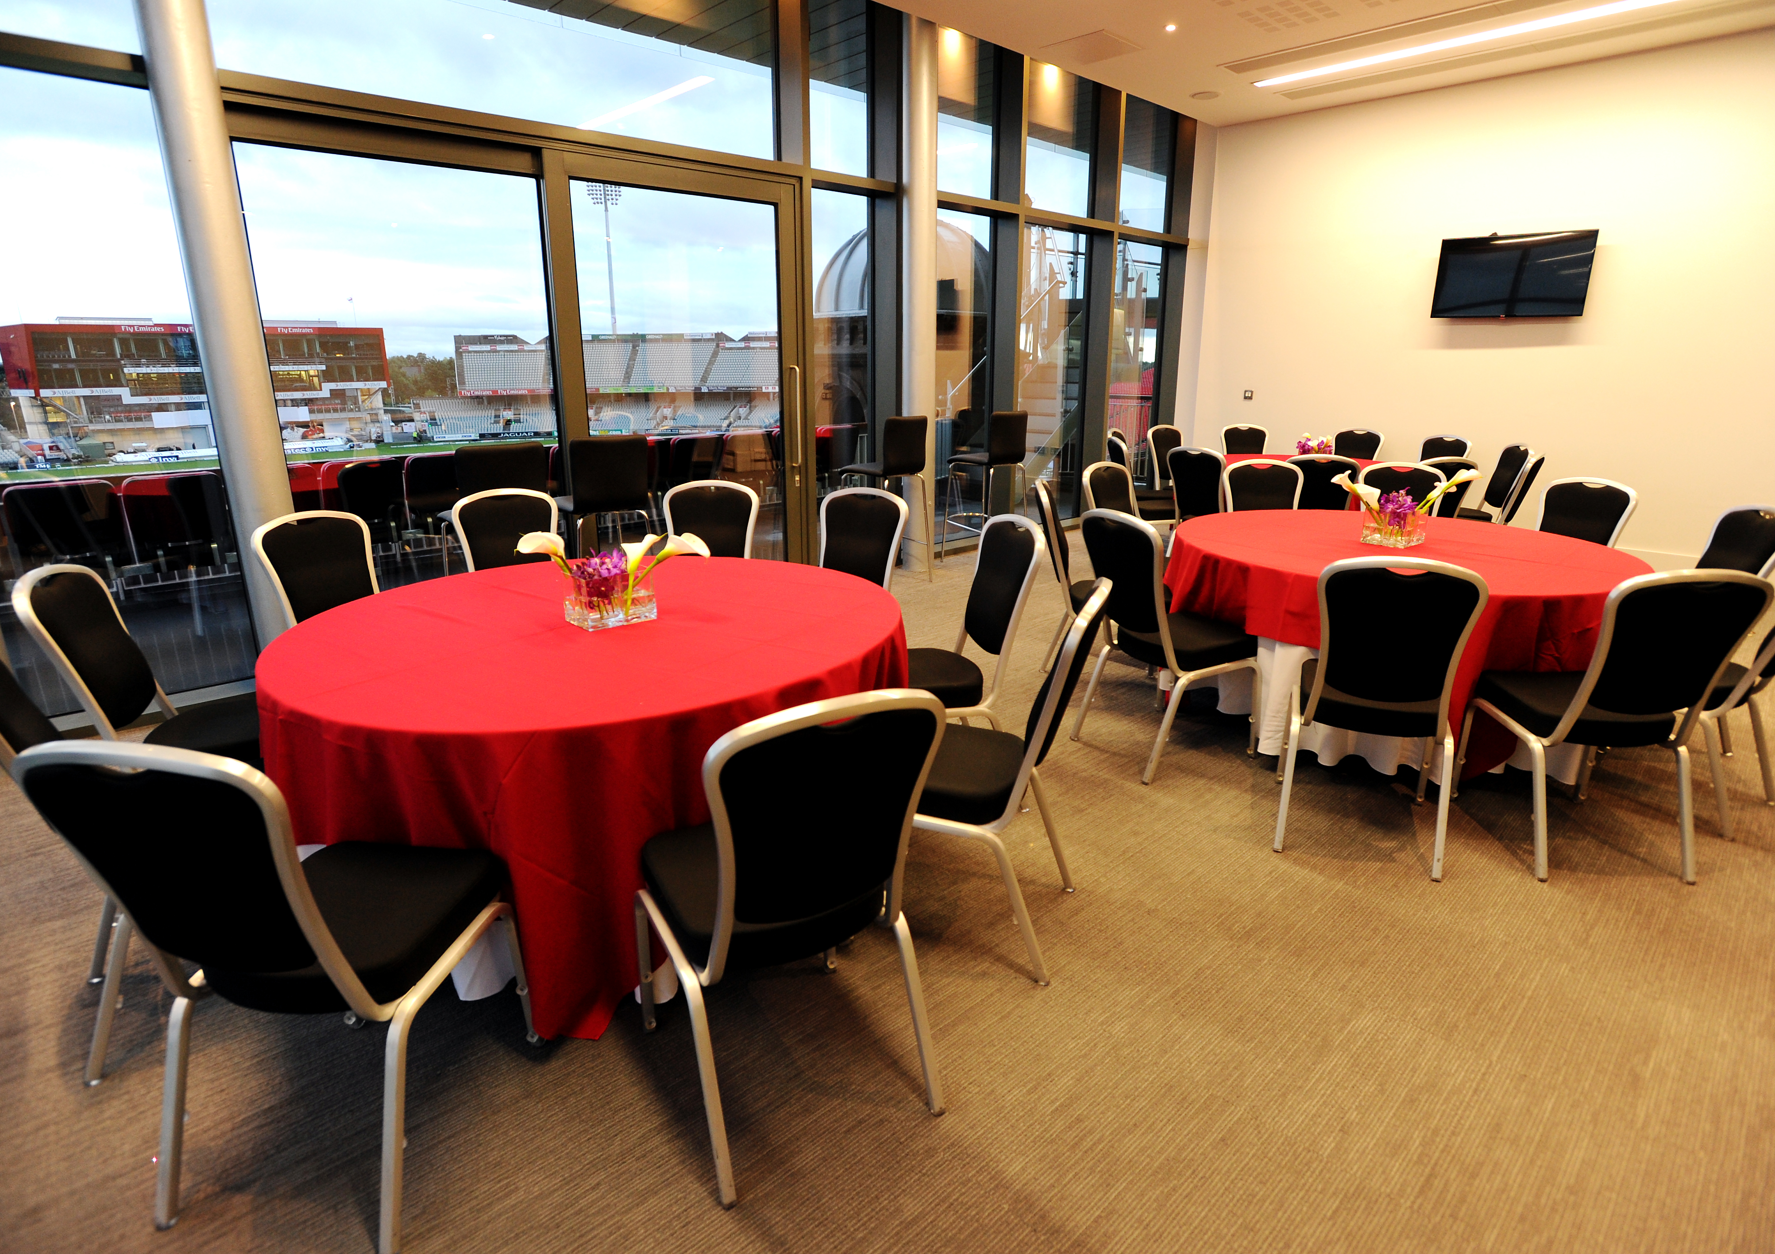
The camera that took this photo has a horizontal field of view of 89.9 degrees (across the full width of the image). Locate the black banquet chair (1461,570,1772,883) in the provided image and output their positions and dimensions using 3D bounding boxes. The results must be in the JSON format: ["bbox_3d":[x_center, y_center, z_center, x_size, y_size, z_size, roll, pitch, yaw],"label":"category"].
[{"bbox_3d":[2.115,0.213,2.632,0.455,0.945,0.575,2,16,6],"label":"black banquet chair"}]

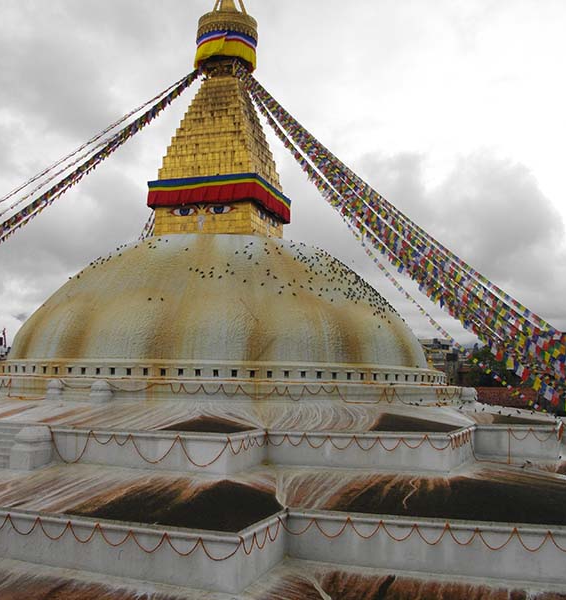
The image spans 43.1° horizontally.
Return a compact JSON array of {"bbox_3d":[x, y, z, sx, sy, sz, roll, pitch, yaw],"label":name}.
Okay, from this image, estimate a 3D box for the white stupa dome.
[{"bbox_3d":[-4.260,0.210,53.310,29.600,9.430,29.600,-1,-7,20],"label":"white stupa dome"}]

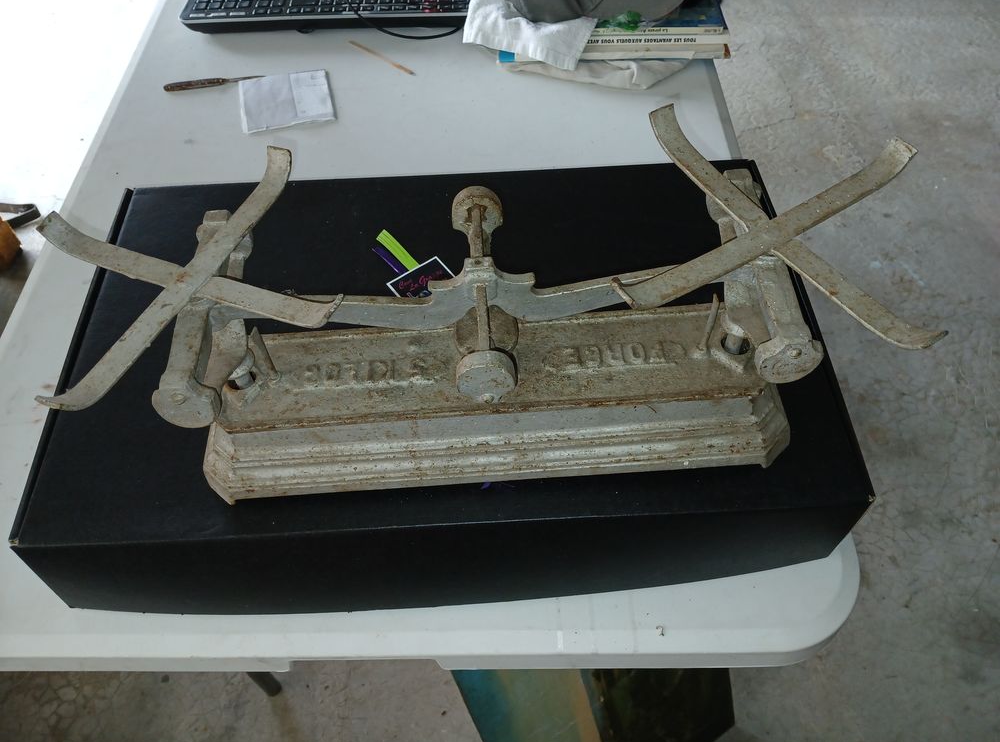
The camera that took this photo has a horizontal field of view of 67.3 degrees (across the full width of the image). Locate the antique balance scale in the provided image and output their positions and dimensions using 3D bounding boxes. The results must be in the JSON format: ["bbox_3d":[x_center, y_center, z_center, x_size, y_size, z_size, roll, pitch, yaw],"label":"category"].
[{"bbox_3d":[-0.007,-0.028,0.485,0.515,0.180,0.197,-4,55,-2],"label":"antique balance scale"}]

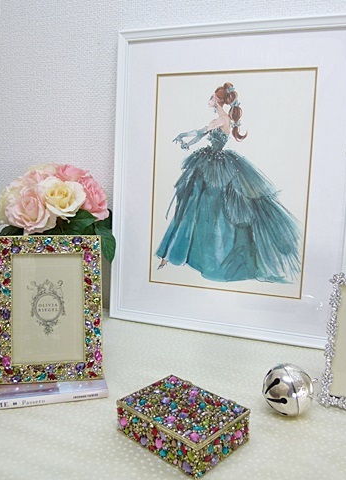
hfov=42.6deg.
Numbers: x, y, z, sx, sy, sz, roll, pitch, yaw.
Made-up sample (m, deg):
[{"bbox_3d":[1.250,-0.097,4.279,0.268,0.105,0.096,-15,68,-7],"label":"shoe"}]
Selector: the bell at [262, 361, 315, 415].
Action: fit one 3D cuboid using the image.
[{"bbox_3d":[0.146,0.190,0.562,0.063,0.063,0.063,1,10,0],"label":"bell"}]

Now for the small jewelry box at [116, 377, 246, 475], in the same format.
[{"bbox_3d":[0.012,0.208,0.512,0.120,0.037,0.093,10,13,41],"label":"small jewelry box"}]

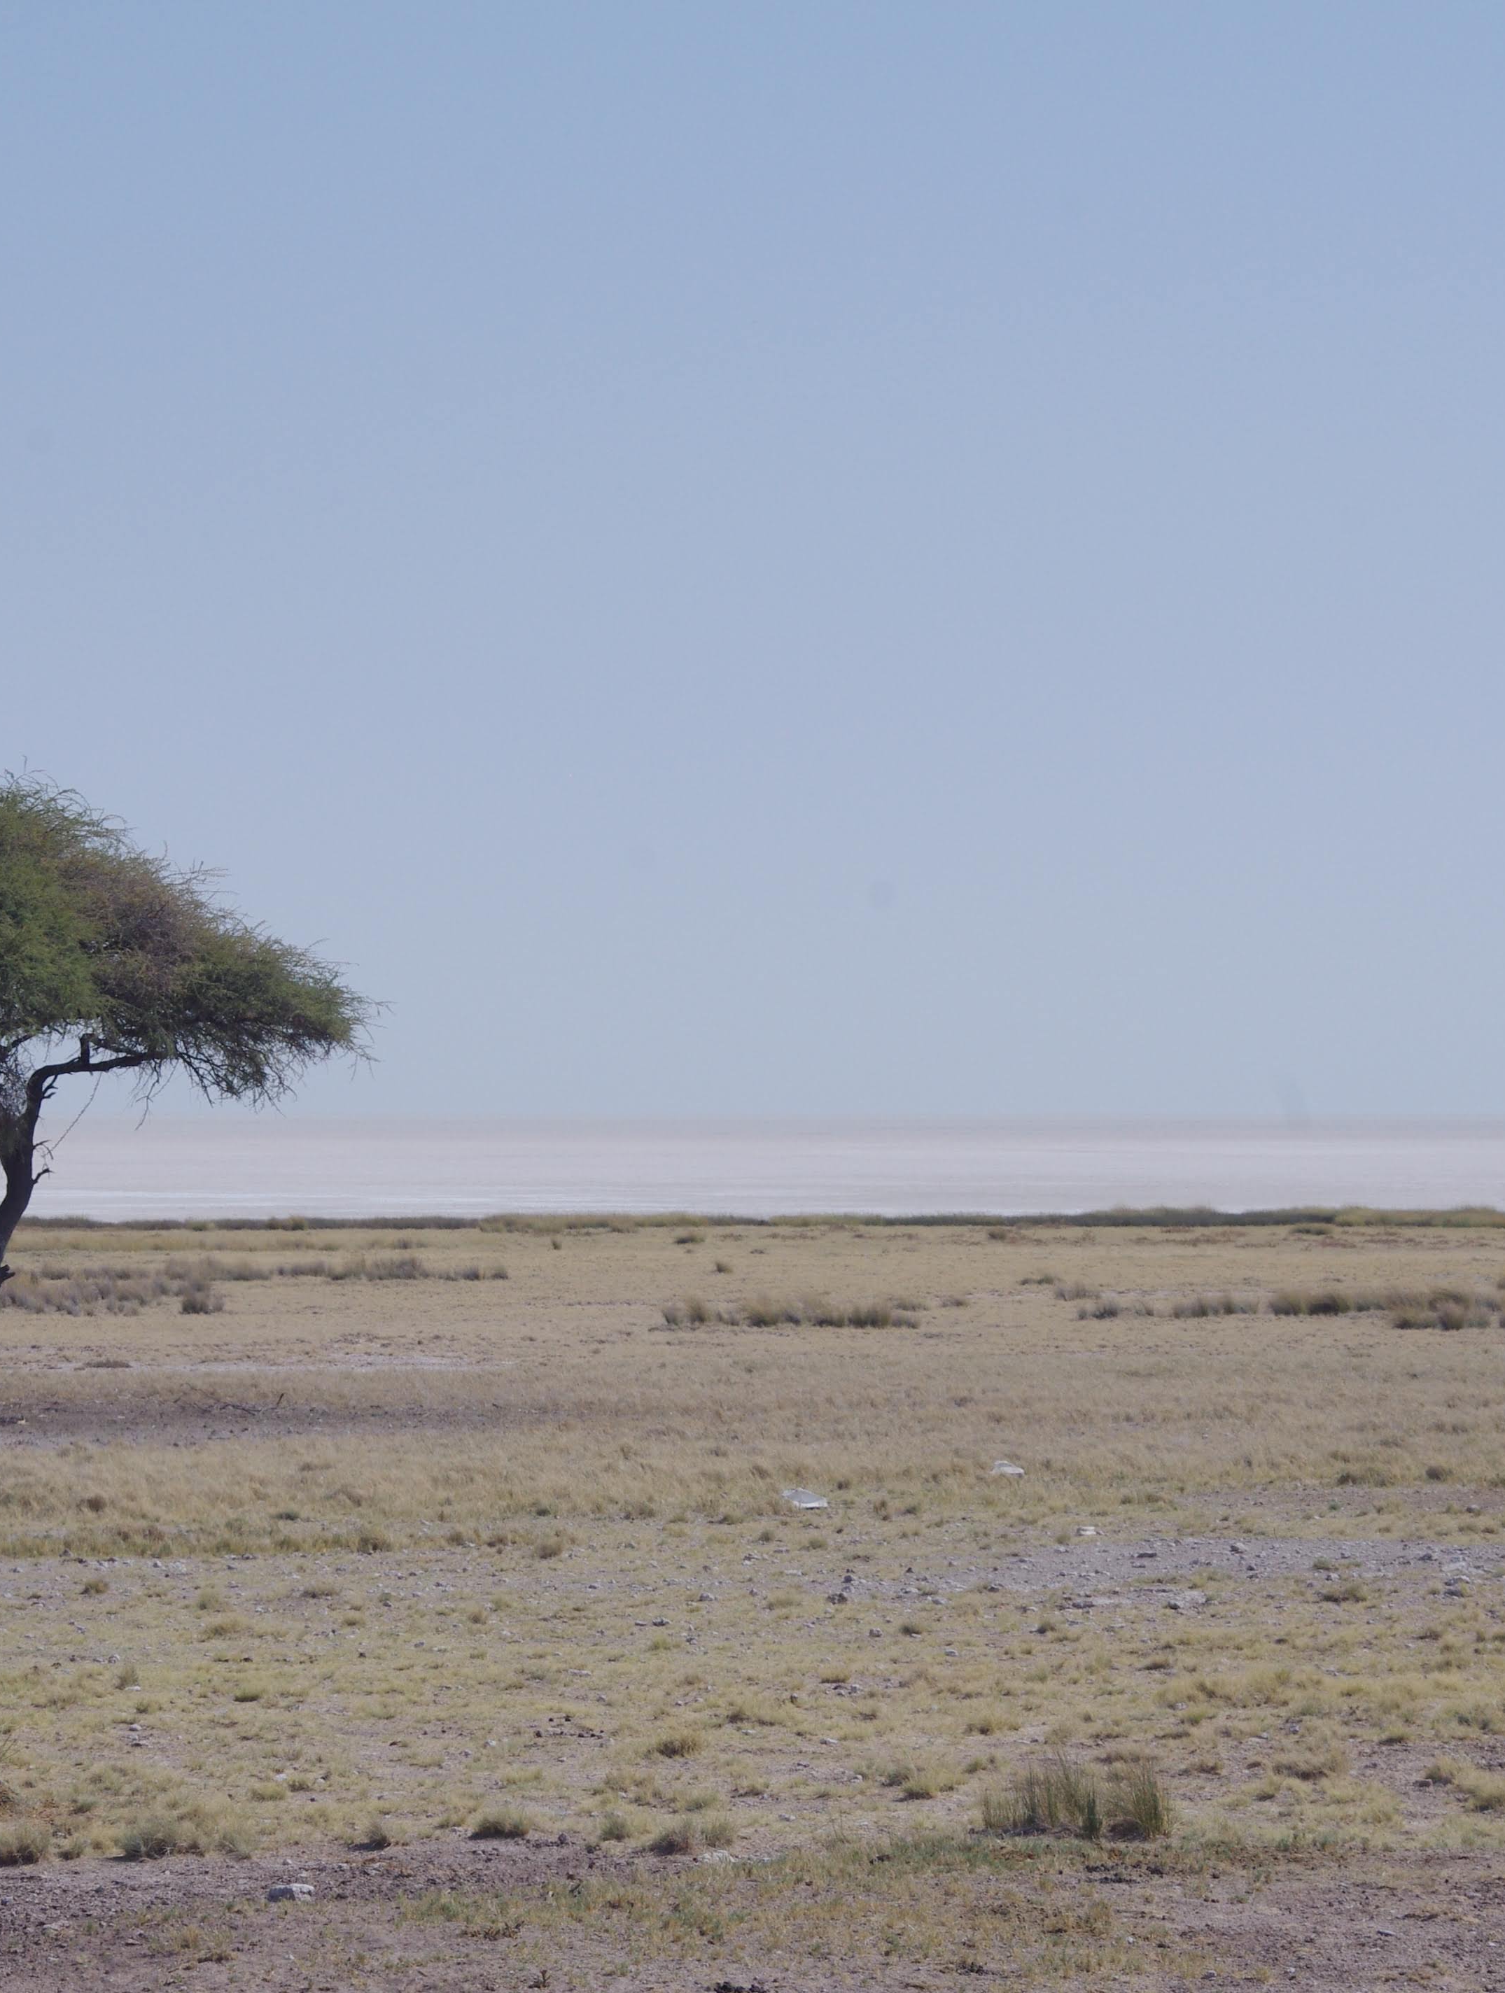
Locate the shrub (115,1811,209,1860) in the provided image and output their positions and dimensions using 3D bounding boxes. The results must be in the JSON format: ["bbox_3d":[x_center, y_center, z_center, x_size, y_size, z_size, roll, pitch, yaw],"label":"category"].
[{"bbox_3d":[-1.983,2.813,29.341,0.307,0.141,0.276,0,-1,0],"label":"shrub"}]

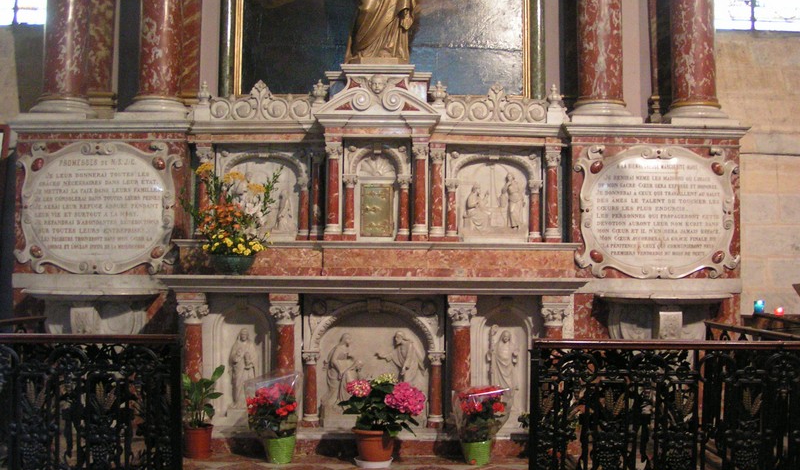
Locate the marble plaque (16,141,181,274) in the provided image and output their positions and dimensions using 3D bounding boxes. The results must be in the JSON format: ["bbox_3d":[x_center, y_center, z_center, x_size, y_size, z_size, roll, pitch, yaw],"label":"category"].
[{"bbox_3d":[-1.831,-0.164,5.334,0.996,0.809,0.070,1,-2,0],"label":"marble plaque"}]

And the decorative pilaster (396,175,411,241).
[{"bbox_3d":[0.026,-0.172,5.685,0.097,0.428,0.090,1,-3,0],"label":"decorative pilaster"}]

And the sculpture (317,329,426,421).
[{"bbox_3d":[-0.152,0.799,5.050,0.636,0.561,0.080,0,-3,0],"label":"sculpture"}]

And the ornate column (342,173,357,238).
[{"bbox_3d":[-0.308,-0.174,5.365,0.085,0.402,0.085,0,-3,0],"label":"ornate column"}]

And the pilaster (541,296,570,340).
[{"bbox_3d":[0.899,0.742,5.062,0.179,0.788,0.180,1,-2,0],"label":"pilaster"}]

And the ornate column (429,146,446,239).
[{"bbox_3d":[0.247,-0.273,5.709,0.111,0.620,0.105,1,-3,0],"label":"ornate column"}]

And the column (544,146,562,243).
[{"bbox_3d":[0.955,-0.252,5.463,0.112,0.608,0.112,0,-3,0],"label":"column"}]

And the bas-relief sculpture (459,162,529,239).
[{"bbox_3d":[0.587,-0.217,5.513,0.438,0.488,0.070,0,-3,0],"label":"bas-relief sculpture"}]

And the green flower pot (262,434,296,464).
[{"bbox_3d":[-0.661,1.173,4.834,0.168,0.152,0.165,1,-3,0],"label":"green flower pot"}]

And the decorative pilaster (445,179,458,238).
[{"bbox_3d":[0.338,-0.164,5.763,0.092,0.401,0.088,1,-3,0],"label":"decorative pilaster"}]

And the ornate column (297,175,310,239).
[{"bbox_3d":[-0.603,-0.172,5.487,0.087,0.399,0.085,0,-3,0],"label":"ornate column"}]

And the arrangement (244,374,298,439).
[{"bbox_3d":[-0.703,0.941,4.805,0.295,0.364,0.270,1,-2,0],"label":"arrangement"}]

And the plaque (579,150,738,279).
[{"bbox_3d":[1.566,-0.140,5.330,0.989,0.809,0.070,1,-2,0],"label":"plaque"}]

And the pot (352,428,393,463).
[{"bbox_3d":[-0.144,1.151,4.782,0.225,0.183,0.225,1,-3,0],"label":"pot"}]

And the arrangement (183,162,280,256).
[{"bbox_3d":[-1.016,-0.157,5.298,0.575,0.560,0.400,1,-3,0],"label":"arrangement"}]

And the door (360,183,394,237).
[{"bbox_3d":[-0.139,-0.151,5.413,0.209,0.332,0.035,0,-3,0],"label":"door"}]

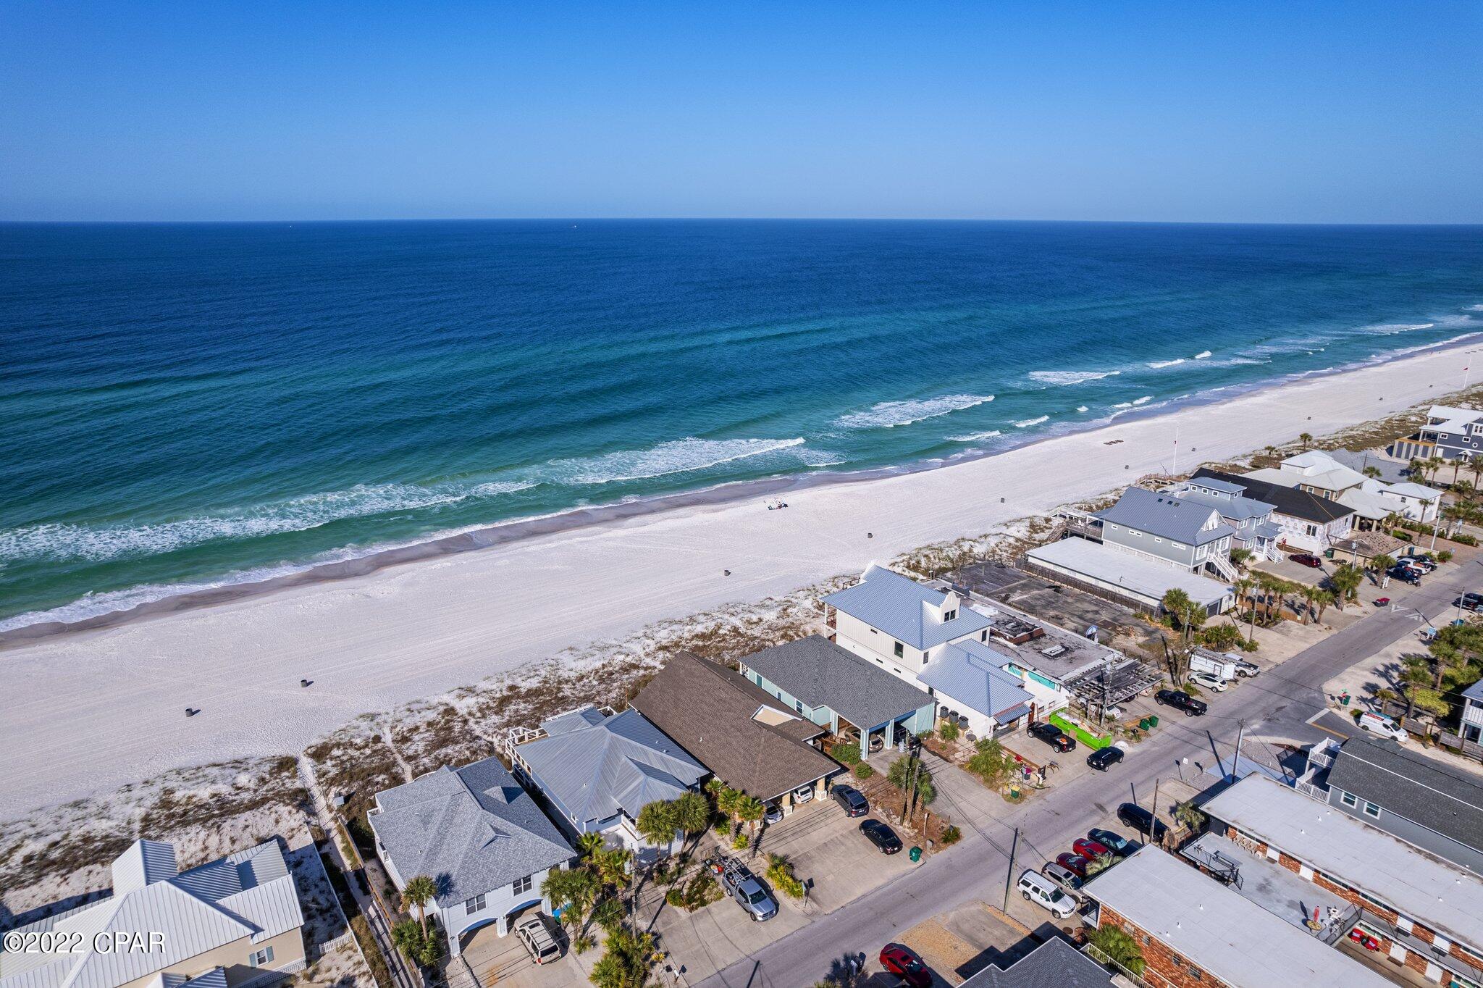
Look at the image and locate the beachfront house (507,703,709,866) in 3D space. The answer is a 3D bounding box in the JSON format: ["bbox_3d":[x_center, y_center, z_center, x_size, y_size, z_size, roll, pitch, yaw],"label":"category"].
[{"bbox_3d":[-13.948,27.068,91.524,13.200,8.700,22.700,-12,21,-35],"label":"beachfront house"}]

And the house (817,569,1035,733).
[{"bbox_3d":[25.226,18.195,117.339,13.732,10.867,30.823,-12,21,-33],"label":"house"}]

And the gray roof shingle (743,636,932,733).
[{"bbox_3d":[11.355,21.107,109.049,12.900,3.250,20.981,-12,21,-35],"label":"gray roof shingle"}]

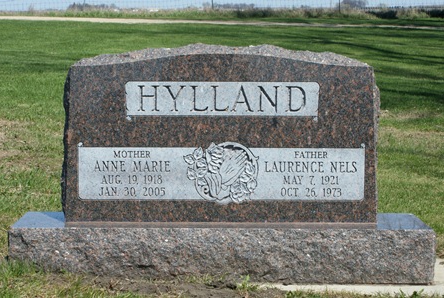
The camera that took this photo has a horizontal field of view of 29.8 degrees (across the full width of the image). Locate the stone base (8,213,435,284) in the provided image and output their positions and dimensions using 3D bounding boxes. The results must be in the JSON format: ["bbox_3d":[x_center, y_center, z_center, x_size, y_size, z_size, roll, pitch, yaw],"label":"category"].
[{"bbox_3d":[0.001,0.386,3.286,1.610,0.215,0.295,0,9,0],"label":"stone base"}]

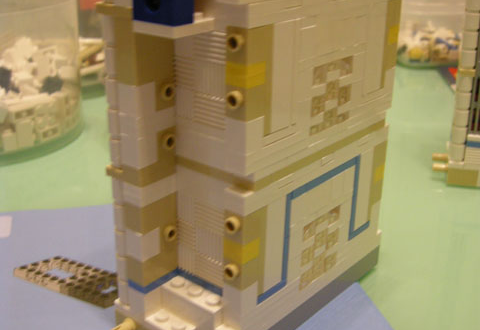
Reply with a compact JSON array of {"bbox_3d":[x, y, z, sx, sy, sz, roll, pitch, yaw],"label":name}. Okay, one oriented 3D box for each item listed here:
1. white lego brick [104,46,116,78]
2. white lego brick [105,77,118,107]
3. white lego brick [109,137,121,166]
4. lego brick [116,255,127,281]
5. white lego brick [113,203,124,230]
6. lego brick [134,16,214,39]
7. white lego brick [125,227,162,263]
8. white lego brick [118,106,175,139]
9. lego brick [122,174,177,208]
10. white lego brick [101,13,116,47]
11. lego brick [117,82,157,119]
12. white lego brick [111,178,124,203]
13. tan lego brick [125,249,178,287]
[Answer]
[{"bbox_3d":[-0.037,-0.032,0.202,0.008,0.010,0.008,18,27,36],"label":"white lego brick"},{"bbox_3d":[-0.037,-0.023,0.205,0.008,0.010,0.008,18,27,36],"label":"white lego brick"},{"bbox_3d":[-0.037,-0.004,0.212,0.008,0.010,0.008,18,27,36],"label":"white lego brick"},{"bbox_3d":[-0.038,0.034,0.227,0.008,0.010,0.008,18,27,36],"label":"lego brick"},{"bbox_3d":[-0.038,0.016,0.221,0.008,0.010,0.008,18,27,36],"label":"white lego brick"},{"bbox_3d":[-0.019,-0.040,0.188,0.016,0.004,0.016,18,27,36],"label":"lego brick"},{"bbox_3d":[-0.032,0.024,0.219,0.008,0.010,0.008,18,27,36],"label":"white lego brick"},{"bbox_3d":[-0.028,-0.014,0.206,0.008,0.006,0.016,18,27,36],"label":"white lego brick"},{"bbox_3d":[-0.029,0.007,0.214,0.008,0.006,0.016,18,27,36],"label":"lego brick"},{"bbox_3d":[-0.036,-0.040,0.198,0.008,0.010,0.008,18,27,36],"label":"white lego brick"},{"bbox_3d":[-0.031,-0.020,0.201,0.008,0.010,0.008,18,27,36],"label":"lego brick"},{"bbox_3d":[-0.038,0.007,0.217,0.008,0.010,0.008,18,27,36],"label":"white lego brick"},{"bbox_3d":[-0.029,0.032,0.225,0.008,0.010,0.016,18,27,36],"label":"tan lego brick"}]

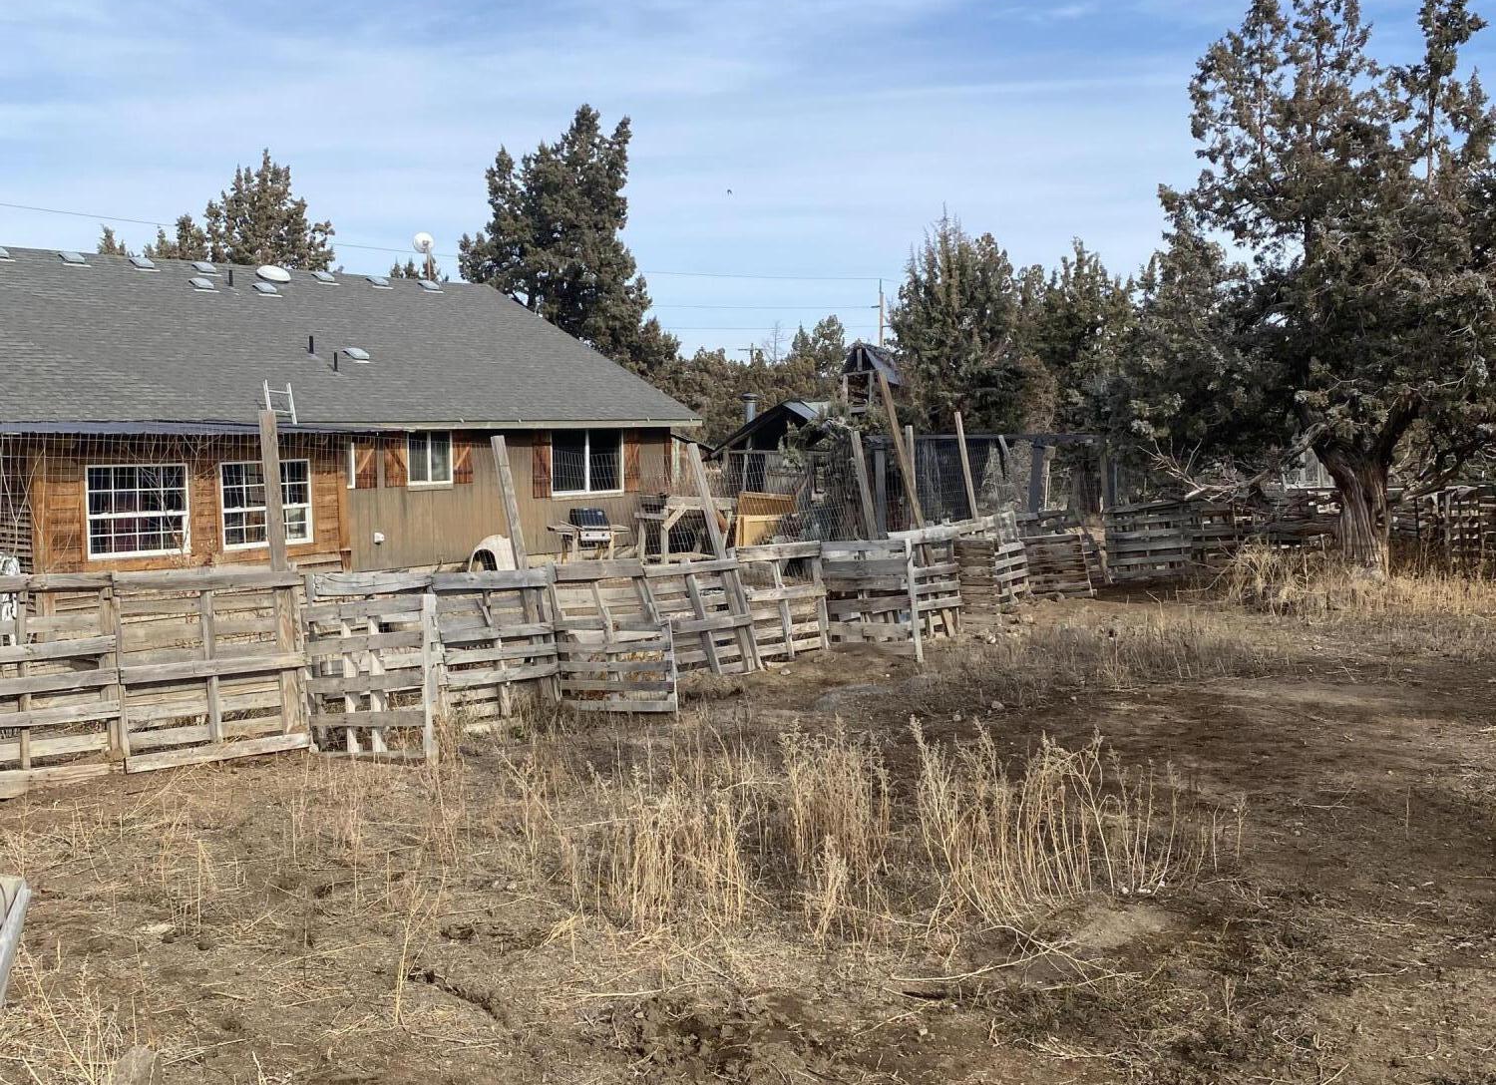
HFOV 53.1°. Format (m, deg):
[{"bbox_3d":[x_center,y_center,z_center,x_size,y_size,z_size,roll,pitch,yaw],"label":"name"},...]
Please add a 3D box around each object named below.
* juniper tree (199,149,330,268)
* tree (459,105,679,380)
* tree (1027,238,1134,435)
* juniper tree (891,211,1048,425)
[{"bbox_3d":[-14.416,-6.428,45.000,4.300,10.640,4.300,-2,5,-18],"label":"juniper tree"},{"bbox_3d":[-4.785,-6.199,40.000,5.900,10.900,5.600,-1,5,-7],"label":"tree"},{"bbox_3d":[6.218,-2.715,28.000,2.500,5.930,2.500,1,5,12],"label":"tree"},{"bbox_3d":[4.369,-3.228,30.000,3.200,6.590,3.200,1,5,8],"label":"juniper tree"}]

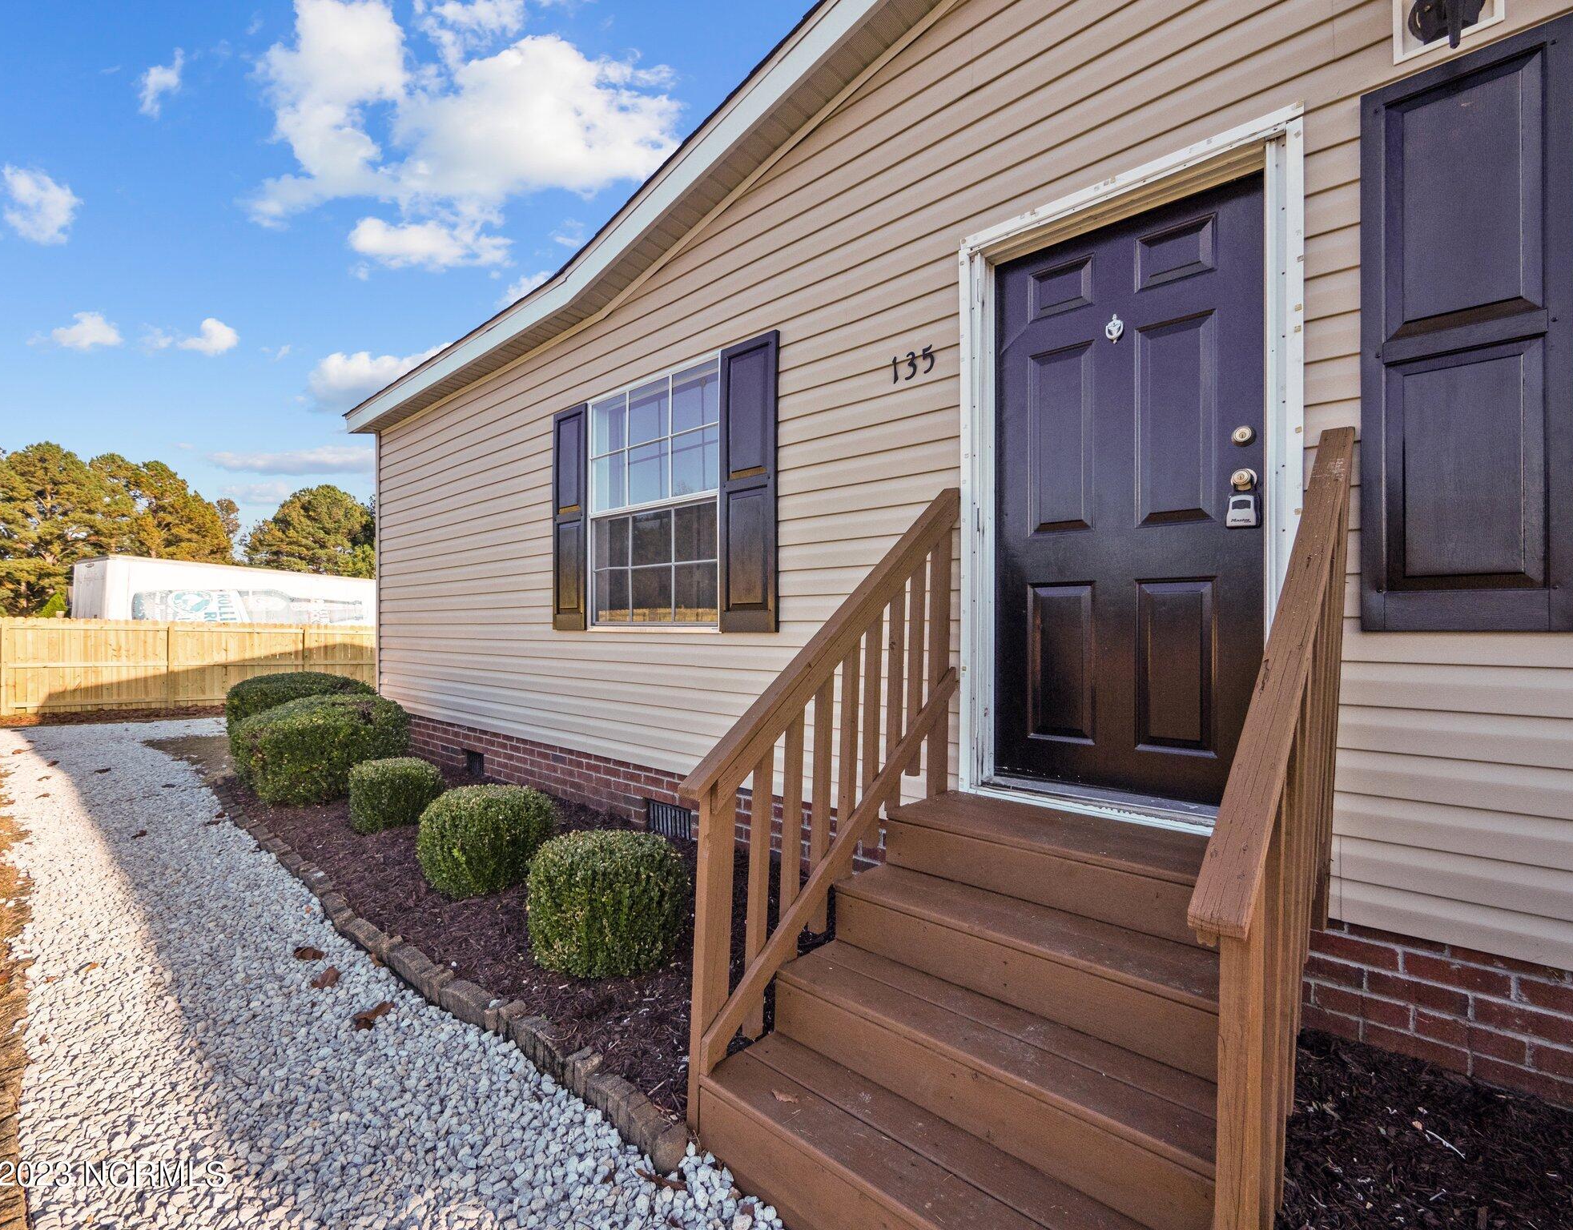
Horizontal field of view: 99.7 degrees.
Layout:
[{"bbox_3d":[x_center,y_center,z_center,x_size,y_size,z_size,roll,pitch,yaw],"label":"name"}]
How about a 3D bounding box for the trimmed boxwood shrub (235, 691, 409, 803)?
[{"bbox_3d":[-3.288,0.892,4.769,1.100,0.670,0.930,-1,-1,40],"label":"trimmed boxwood shrub"}]

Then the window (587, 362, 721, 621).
[{"bbox_3d":[-0.780,-0.622,3.814,1.198,1.439,0.080,-1,-1,40],"label":"window"}]

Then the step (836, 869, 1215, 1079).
[{"bbox_3d":[0.647,0.900,1.758,1.054,0.171,0.293,-1,-1,40],"label":"step"}]

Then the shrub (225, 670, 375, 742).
[{"bbox_3d":[-4.161,0.864,5.712,1.050,0.750,1.020,-1,-1,40],"label":"shrub"}]

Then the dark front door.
[{"bbox_3d":[1.152,-0.374,2.301,0.854,1.968,0.045,-1,-1,40],"label":"dark front door"}]

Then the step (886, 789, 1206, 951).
[{"bbox_3d":[0.893,0.745,2.050,1.054,0.168,0.469,-1,-1,40],"label":"step"}]

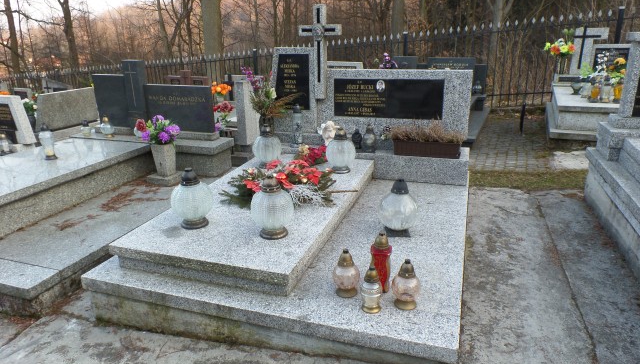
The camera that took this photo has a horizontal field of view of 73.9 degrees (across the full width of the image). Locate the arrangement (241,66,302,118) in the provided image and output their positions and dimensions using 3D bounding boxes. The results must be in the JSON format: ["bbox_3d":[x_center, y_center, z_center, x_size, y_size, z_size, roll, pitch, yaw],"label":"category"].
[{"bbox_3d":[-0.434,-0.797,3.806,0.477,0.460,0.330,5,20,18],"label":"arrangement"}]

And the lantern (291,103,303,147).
[{"bbox_3d":[-0.220,-0.515,3.879,0.100,0.393,0.100,5,20,18],"label":"lantern"}]

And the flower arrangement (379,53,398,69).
[{"bbox_3d":[0.979,-1.707,6.075,0.286,0.264,0.253,5,20,19],"label":"flower arrangement"}]

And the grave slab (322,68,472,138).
[{"bbox_3d":[0.610,-0.663,3.654,1.293,0.572,0.130,5,20,18],"label":"grave slab"}]

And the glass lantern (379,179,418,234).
[{"bbox_3d":[0.487,0.149,2.636,0.239,0.351,0.239,5,19,19],"label":"glass lantern"}]

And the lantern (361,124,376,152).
[{"bbox_3d":[0.427,-0.378,3.663,0.121,0.234,0.121,5,20,18],"label":"lantern"}]

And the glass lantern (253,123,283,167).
[{"bbox_3d":[-0.468,-0.307,3.624,0.250,0.367,0.250,-2,18,1],"label":"glass lantern"}]

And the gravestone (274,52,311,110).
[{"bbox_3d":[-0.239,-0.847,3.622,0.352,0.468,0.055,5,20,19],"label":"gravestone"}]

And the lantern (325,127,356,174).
[{"bbox_3d":[0.168,-0.254,3.375,0.234,0.350,0.234,-2,19,1],"label":"lantern"}]

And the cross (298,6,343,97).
[{"bbox_3d":[0.018,-1.187,3.925,0.390,0.821,0.094,5,19,19],"label":"cross"}]

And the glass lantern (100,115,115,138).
[{"bbox_3d":[-2.303,-0.598,4.628,0.132,0.232,0.132,5,20,18],"label":"glass lantern"}]

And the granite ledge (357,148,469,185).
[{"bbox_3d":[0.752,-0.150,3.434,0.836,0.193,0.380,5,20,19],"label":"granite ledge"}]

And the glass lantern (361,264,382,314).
[{"bbox_3d":[0.215,0.444,1.757,0.087,0.201,0.087,5,20,19],"label":"glass lantern"}]

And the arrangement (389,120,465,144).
[{"bbox_3d":[0.917,-0.438,3.653,0.623,0.170,0.210,5,19,19],"label":"arrangement"}]

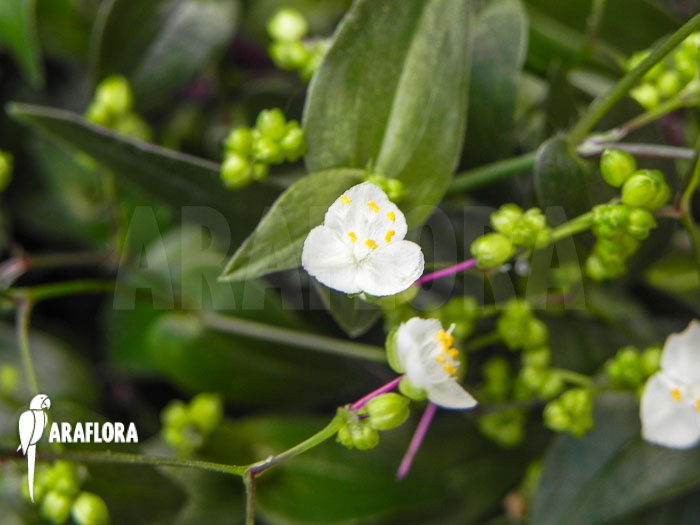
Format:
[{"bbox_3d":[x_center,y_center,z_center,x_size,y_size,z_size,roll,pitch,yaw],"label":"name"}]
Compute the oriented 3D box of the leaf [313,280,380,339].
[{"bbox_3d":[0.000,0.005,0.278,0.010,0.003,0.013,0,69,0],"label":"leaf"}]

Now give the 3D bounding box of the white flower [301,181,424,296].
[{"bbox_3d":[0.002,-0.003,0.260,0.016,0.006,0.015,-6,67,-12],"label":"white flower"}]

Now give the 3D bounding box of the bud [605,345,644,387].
[{"bbox_3d":[0.041,0.016,0.285,0.006,0.006,0.005,0,26,0],"label":"bud"}]

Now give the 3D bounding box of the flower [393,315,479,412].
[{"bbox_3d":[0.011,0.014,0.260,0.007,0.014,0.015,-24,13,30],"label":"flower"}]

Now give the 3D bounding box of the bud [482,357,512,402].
[{"bbox_3d":[0.023,0.018,0.295,0.004,0.007,0.004,0,26,0],"label":"bud"}]

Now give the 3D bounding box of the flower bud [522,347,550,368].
[{"bbox_3d":[0.028,0.014,0.290,0.004,0.003,0.004,0,26,0],"label":"flower bud"}]

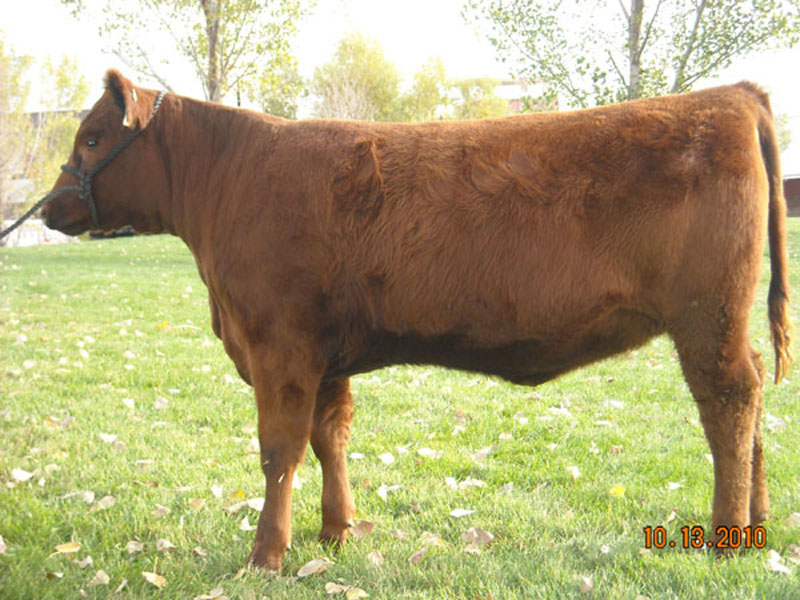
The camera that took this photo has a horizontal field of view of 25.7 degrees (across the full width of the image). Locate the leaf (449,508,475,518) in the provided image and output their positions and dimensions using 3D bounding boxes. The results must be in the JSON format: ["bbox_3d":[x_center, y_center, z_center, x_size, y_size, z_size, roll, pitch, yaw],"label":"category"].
[{"bbox_3d":[0.179,0.622,5.120,0.076,0.021,0.045,-1,3,0],"label":"leaf"}]

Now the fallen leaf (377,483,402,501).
[{"bbox_3d":[-0.033,0.604,5.540,0.082,0.048,0.057,-1,3,0],"label":"fallen leaf"}]

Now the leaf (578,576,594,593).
[{"bbox_3d":[0.439,0.670,4.137,0.038,0.030,0.035,-1,3,0],"label":"leaf"}]

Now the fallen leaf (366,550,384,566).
[{"bbox_3d":[-0.065,0.684,4.636,0.042,0.027,0.045,-2,3,0],"label":"fallen leaf"}]

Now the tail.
[{"bbox_3d":[0.947,-0.173,4.500,0.115,0.765,0.085,-1,3,0],"label":"tail"}]

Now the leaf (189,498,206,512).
[{"bbox_3d":[-0.596,0.604,5.165,0.053,0.031,0.050,-1,3,0],"label":"leaf"}]

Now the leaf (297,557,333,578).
[{"bbox_3d":[-0.221,0.693,4.558,0.091,0.032,0.070,-2,3,0],"label":"leaf"}]

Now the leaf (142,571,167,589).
[{"bbox_3d":[-0.624,0.711,4.462,0.056,0.027,0.048,-2,3,0],"label":"leaf"}]

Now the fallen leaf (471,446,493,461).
[{"bbox_3d":[0.299,0.565,6.444,0.073,0.034,0.062,-2,3,0],"label":"fallen leaf"}]

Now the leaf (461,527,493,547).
[{"bbox_3d":[0.216,0.660,4.895,0.089,0.037,0.070,-2,3,0],"label":"leaf"}]

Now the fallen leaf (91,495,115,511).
[{"bbox_3d":[-0.947,0.651,5.631,0.064,0.035,0.054,-2,3,0],"label":"fallen leaf"}]

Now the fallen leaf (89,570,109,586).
[{"bbox_3d":[-0.713,0.658,4.153,0.047,0.028,0.050,-1,3,0],"label":"fallen leaf"}]

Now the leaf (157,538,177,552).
[{"bbox_3d":[-0.605,0.636,4.552,0.052,0.026,0.050,-1,3,0],"label":"leaf"}]

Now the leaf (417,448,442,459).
[{"bbox_3d":[0.107,0.557,6.369,0.094,0.028,0.061,-1,3,0],"label":"leaf"}]

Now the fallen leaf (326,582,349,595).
[{"bbox_3d":[-0.156,0.706,4.303,0.049,0.020,0.045,-2,3,0],"label":"fallen leaf"}]

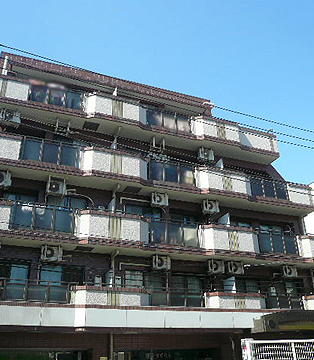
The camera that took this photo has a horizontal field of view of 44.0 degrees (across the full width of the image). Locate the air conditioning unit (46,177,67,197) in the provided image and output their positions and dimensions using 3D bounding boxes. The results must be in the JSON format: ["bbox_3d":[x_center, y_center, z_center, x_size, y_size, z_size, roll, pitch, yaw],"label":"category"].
[{"bbox_3d":[-4.069,0.283,15.720,0.790,0.570,0.300,9,-27,-20],"label":"air conditioning unit"}]

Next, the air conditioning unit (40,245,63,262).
[{"bbox_3d":[-3.958,2.758,14.568,0.790,0.570,0.300,9,-27,-20],"label":"air conditioning unit"}]

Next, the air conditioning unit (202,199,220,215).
[{"bbox_3d":[2.518,1.257,18.210,0.790,0.570,0.300,9,-27,-20],"label":"air conditioning unit"}]

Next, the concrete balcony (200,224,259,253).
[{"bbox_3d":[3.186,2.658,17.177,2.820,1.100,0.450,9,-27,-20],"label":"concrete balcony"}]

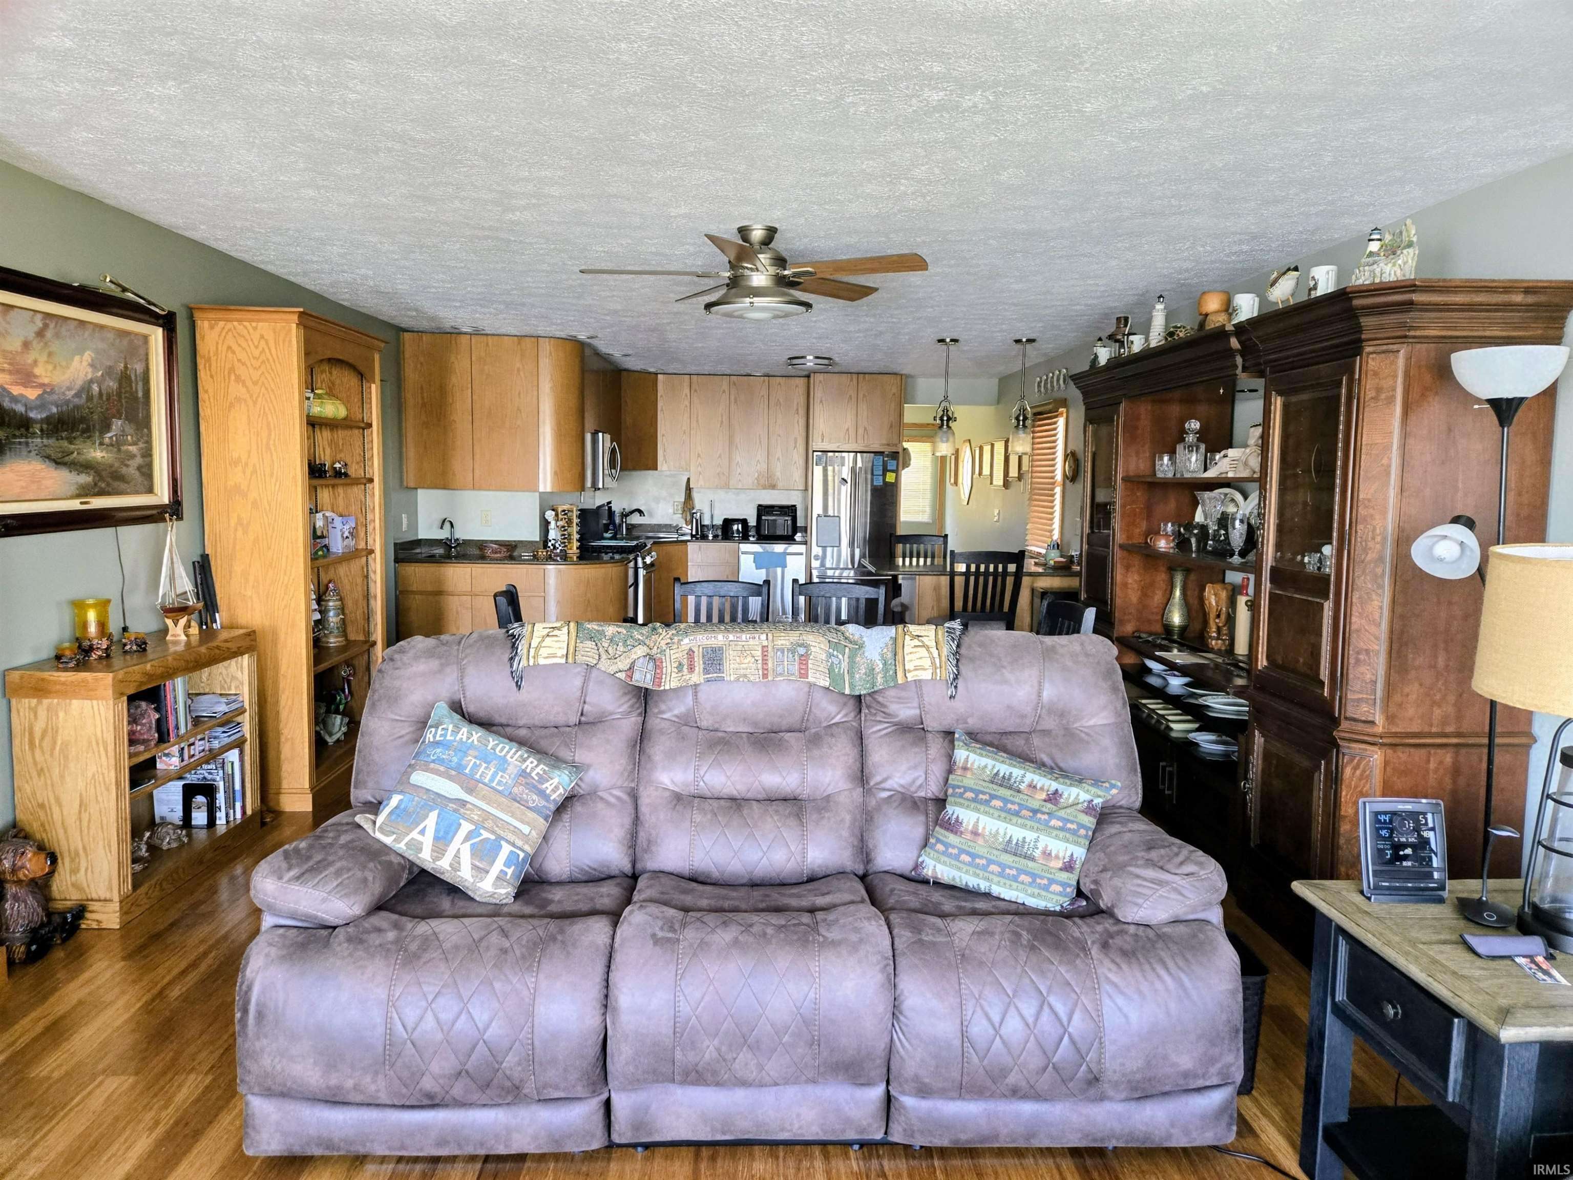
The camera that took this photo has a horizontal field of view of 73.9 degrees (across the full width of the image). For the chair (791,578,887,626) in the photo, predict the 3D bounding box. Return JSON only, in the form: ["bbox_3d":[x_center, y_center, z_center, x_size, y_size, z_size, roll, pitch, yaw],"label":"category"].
[{"bbox_3d":[0.200,0.467,4.532,0.450,0.970,0.530,1,6,6],"label":"chair"}]

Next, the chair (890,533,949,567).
[{"bbox_3d":[0.984,0.143,7.792,0.450,1.080,0.520,1,5,-2],"label":"chair"}]

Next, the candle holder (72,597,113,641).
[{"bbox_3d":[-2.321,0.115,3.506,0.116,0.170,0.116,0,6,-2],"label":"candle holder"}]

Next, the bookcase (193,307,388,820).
[{"bbox_3d":[-2.208,-0.145,4.807,0.450,2.095,0.940,1,5,-1],"label":"bookcase"}]

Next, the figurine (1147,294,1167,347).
[{"bbox_3d":[1.496,-1.074,4.220,0.085,0.235,0.085,1,5,-2],"label":"figurine"}]

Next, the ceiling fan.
[{"bbox_3d":[-0.113,-1.231,4.071,1.340,0.355,1.340,0,6,-2],"label":"ceiling fan"}]

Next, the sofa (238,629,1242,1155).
[{"bbox_3d":[-0.078,0.627,2.605,2.100,1.000,0.980,1,5,-2],"label":"sofa"}]

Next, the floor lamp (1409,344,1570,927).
[{"bbox_3d":[1.670,0.284,2.503,0.380,1.750,0.320,4,6,34],"label":"floor lamp"}]

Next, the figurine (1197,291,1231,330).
[{"bbox_3d":[1.522,-0.988,3.726,0.115,0.146,0.115,4,6,27],"label":"figurine"}]

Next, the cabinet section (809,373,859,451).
[{"bbox_3d":[0.413,-1.634,9.724,0.415,0.674,0.610,0,5,-3],"label":"cabinet section"}]

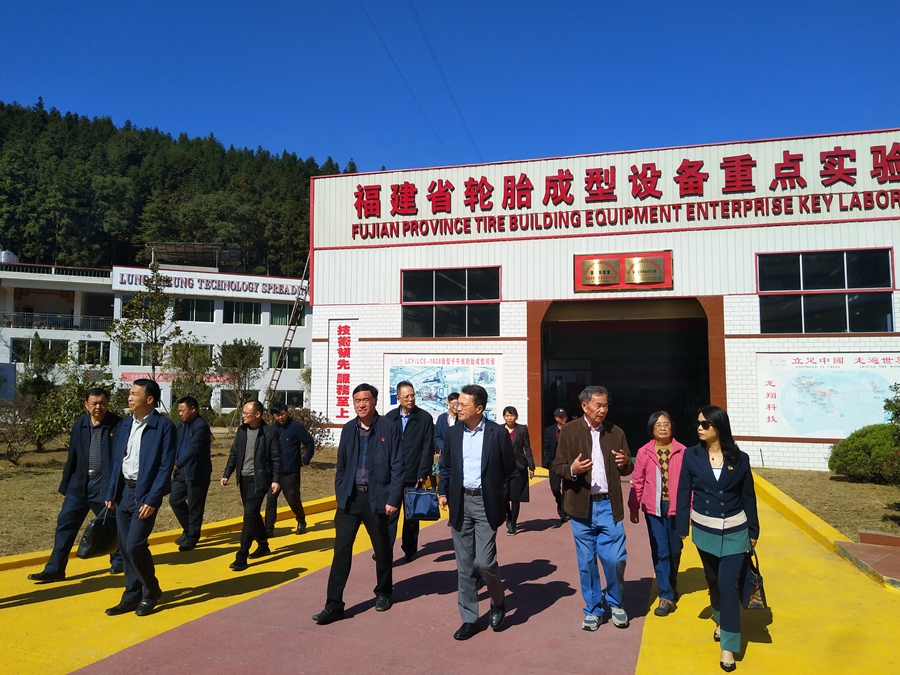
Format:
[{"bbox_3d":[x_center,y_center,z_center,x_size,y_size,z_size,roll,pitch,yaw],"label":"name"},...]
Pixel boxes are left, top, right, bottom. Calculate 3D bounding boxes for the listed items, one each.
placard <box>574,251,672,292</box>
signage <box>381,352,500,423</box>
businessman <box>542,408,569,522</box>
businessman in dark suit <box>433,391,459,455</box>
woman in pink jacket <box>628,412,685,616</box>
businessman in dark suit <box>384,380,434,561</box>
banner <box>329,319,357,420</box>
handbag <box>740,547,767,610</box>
[{"bbox_3d":[4.258,-1.626,16.699,2.390,1.000,0.100,-1,-6,17],"label":"placard"},{"bbox_3d":[-0.225,1.364,17.821,3.300,1.900,0.060,-1,-6,17],"label":"signage"},{"bbox_3d":[1.610,1.855,9.864,0.540,1.629,0.420,1,-6,-3],"label":"businessman"},{"bbox_3d":[0.027,1.610,8.657,0.540,1.780,0.420,0,-6,7],"label":"businessman in dark suit"},{"bbox_3d":[1.679,1.383,5.387,0.540,1.586,0.420,-1,-6,17],"label":"woman in pink jacket"},{"bbox_3d":[-0.469,1.346,6.755,0.580,1.810,0.480,0,-6,14],"label":"businessman in dark suit"},{"bbox_3d":[-2.985,0.901,18.731,0.920,2.840,0.060,-1,-6,17],"label":"banner"},{"bbox_3d":[2.024,1.604,4.500,0.165,0.400,0.310,-1,-6,17],"label":"handbag"}]

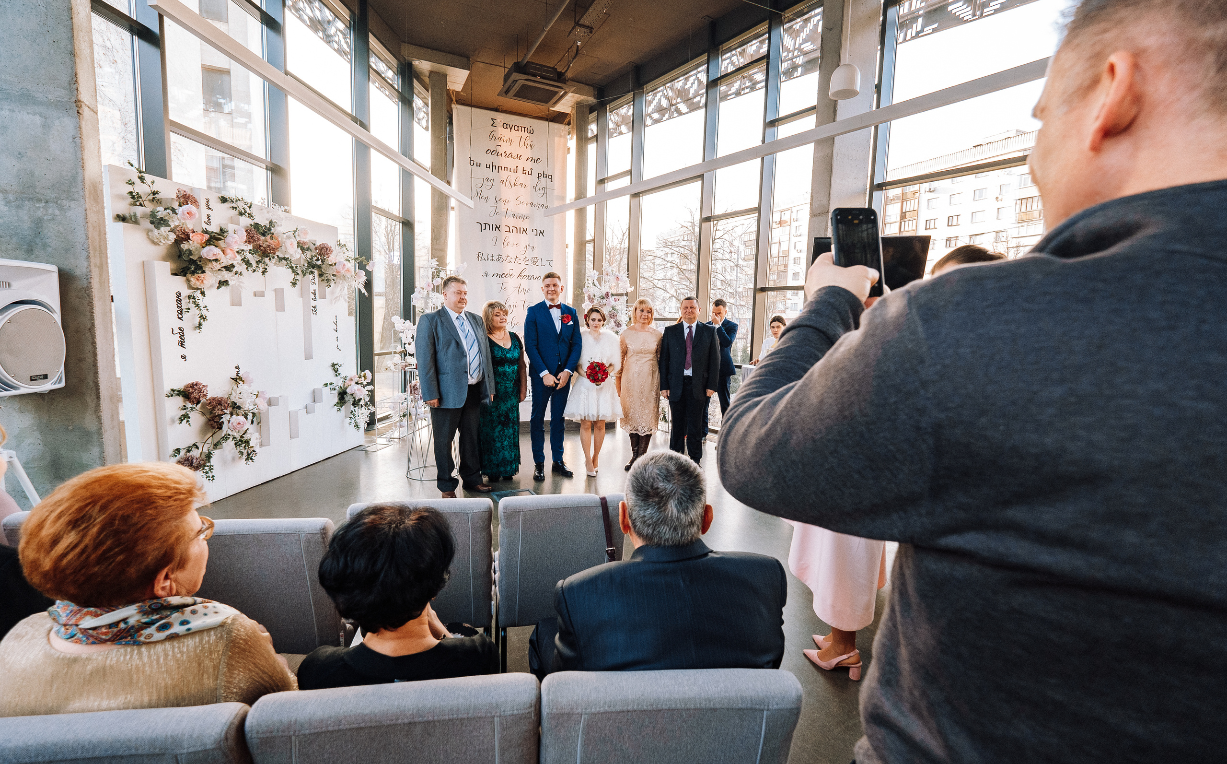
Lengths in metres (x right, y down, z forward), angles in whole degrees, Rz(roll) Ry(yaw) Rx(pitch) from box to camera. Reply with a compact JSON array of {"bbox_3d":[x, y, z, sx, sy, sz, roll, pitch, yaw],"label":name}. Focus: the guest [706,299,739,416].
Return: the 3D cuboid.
[{"bbox_3d":[1.333,-0.117,6.349,0.460,1.803,0.400,4,6,19],"label":"guest"}]

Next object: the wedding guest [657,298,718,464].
[{"bbox_3d":[0.818,-0.028,5.641,0.610,1.794,0.370,2,6,0],"label":"wedding guest"}]

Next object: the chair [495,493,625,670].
[{"bbox_3d":[-0.231,0.798,2.093,0.475,0.830,0.570,1,6,-9],"label":"chair"}]

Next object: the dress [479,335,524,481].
[{"bbox_3d":[-1.016,0.208,4.630,0.440,1.321,0.340,0,6,-14],"label":"dress"}]

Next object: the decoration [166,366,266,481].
[{"bbox_3d":[-3.002,0.309,3.953,0.220,0.830,0.800,2,6,6],"label":"decoration"}]

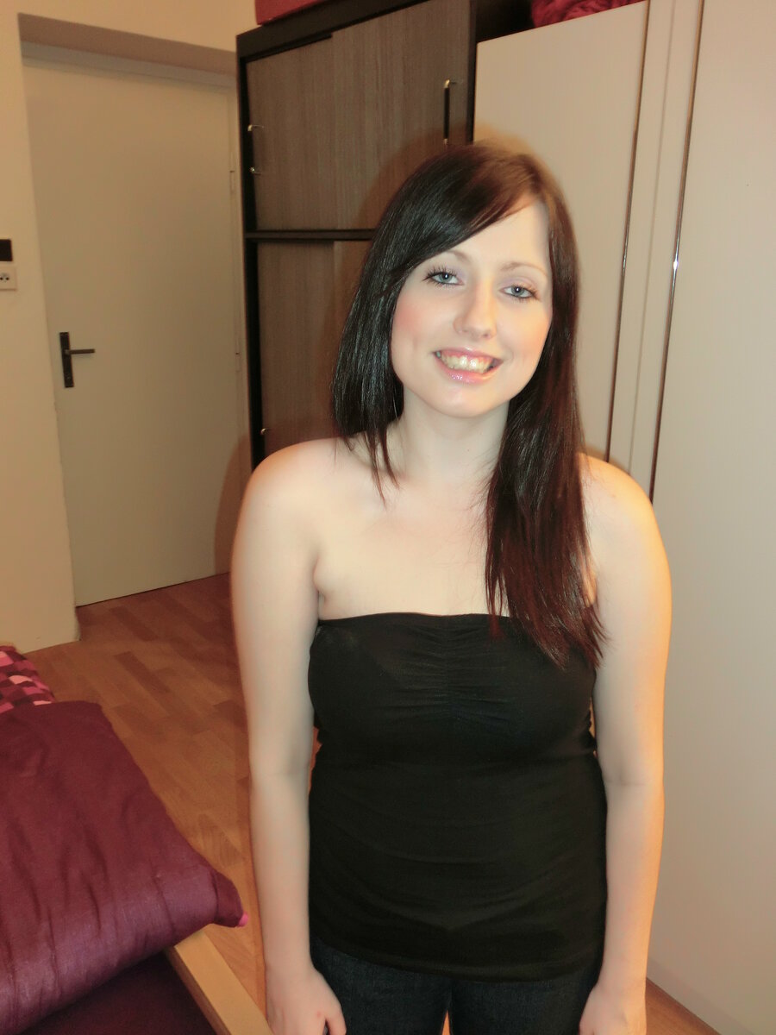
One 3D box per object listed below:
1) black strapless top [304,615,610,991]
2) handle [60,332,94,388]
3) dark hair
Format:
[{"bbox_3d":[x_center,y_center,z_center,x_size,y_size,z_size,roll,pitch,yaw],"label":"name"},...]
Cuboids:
[{"bbox_3d":[0.073,0.263,0.925,0.345,0.420,0.250,2,16,5],"label":"black strapless top"},{"bbox_3d":[-1.244,-0.634,3.371,0.117,0.217,0.058,-12,20,-36],"label":"handle"},{"bbox_3d":[0.075,-0.102,0.803,0.265,0.475,0.235,2,16,6],"label":"dark hair"}]

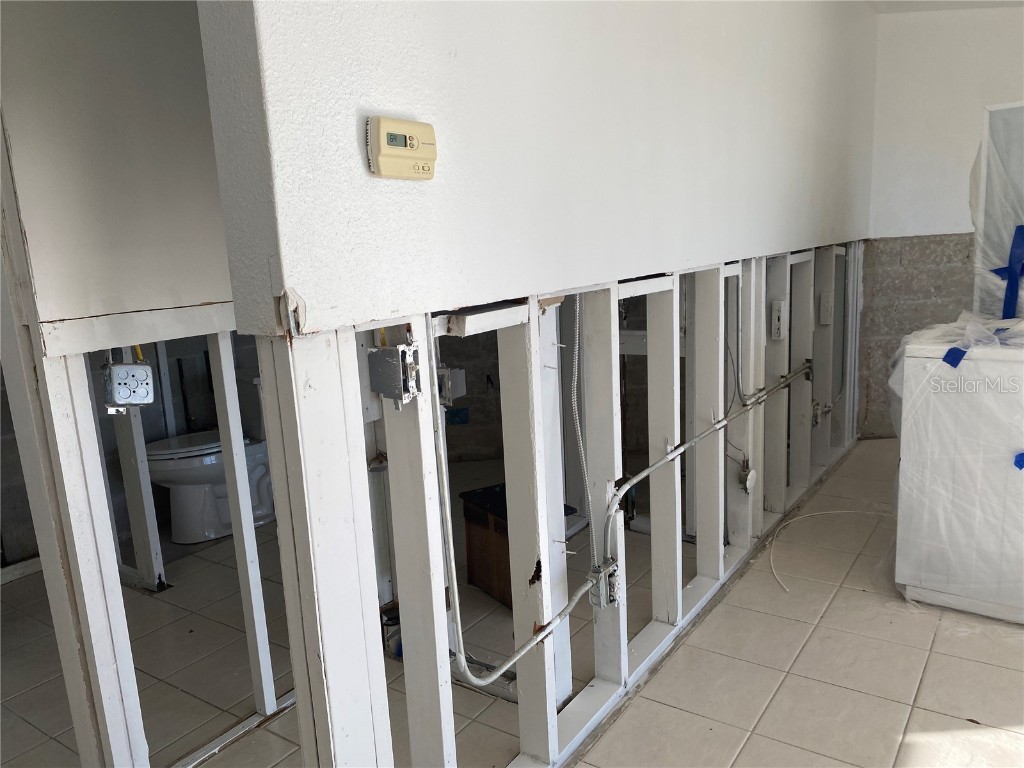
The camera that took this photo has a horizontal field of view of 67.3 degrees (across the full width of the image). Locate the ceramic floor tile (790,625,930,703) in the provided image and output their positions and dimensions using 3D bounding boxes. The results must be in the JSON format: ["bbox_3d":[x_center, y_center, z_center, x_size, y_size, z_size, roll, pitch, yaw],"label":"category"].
[{"bbox_3d":[1.070,0.855,2.360,0.333,0.010,0.333,4,12,35],"label":"ceramic floor tile"}]

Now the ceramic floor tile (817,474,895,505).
[{"bbox_3d":[1.773,0.540,3.927,0.333,0.010,0.333,4,13,35],"label":"ceramic floor tile"}]

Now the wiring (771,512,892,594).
[{"bbox_3d":[1.311,0.674,3.225,0.458,0.015,0.988,4,12,35],"label":"wiring"}]

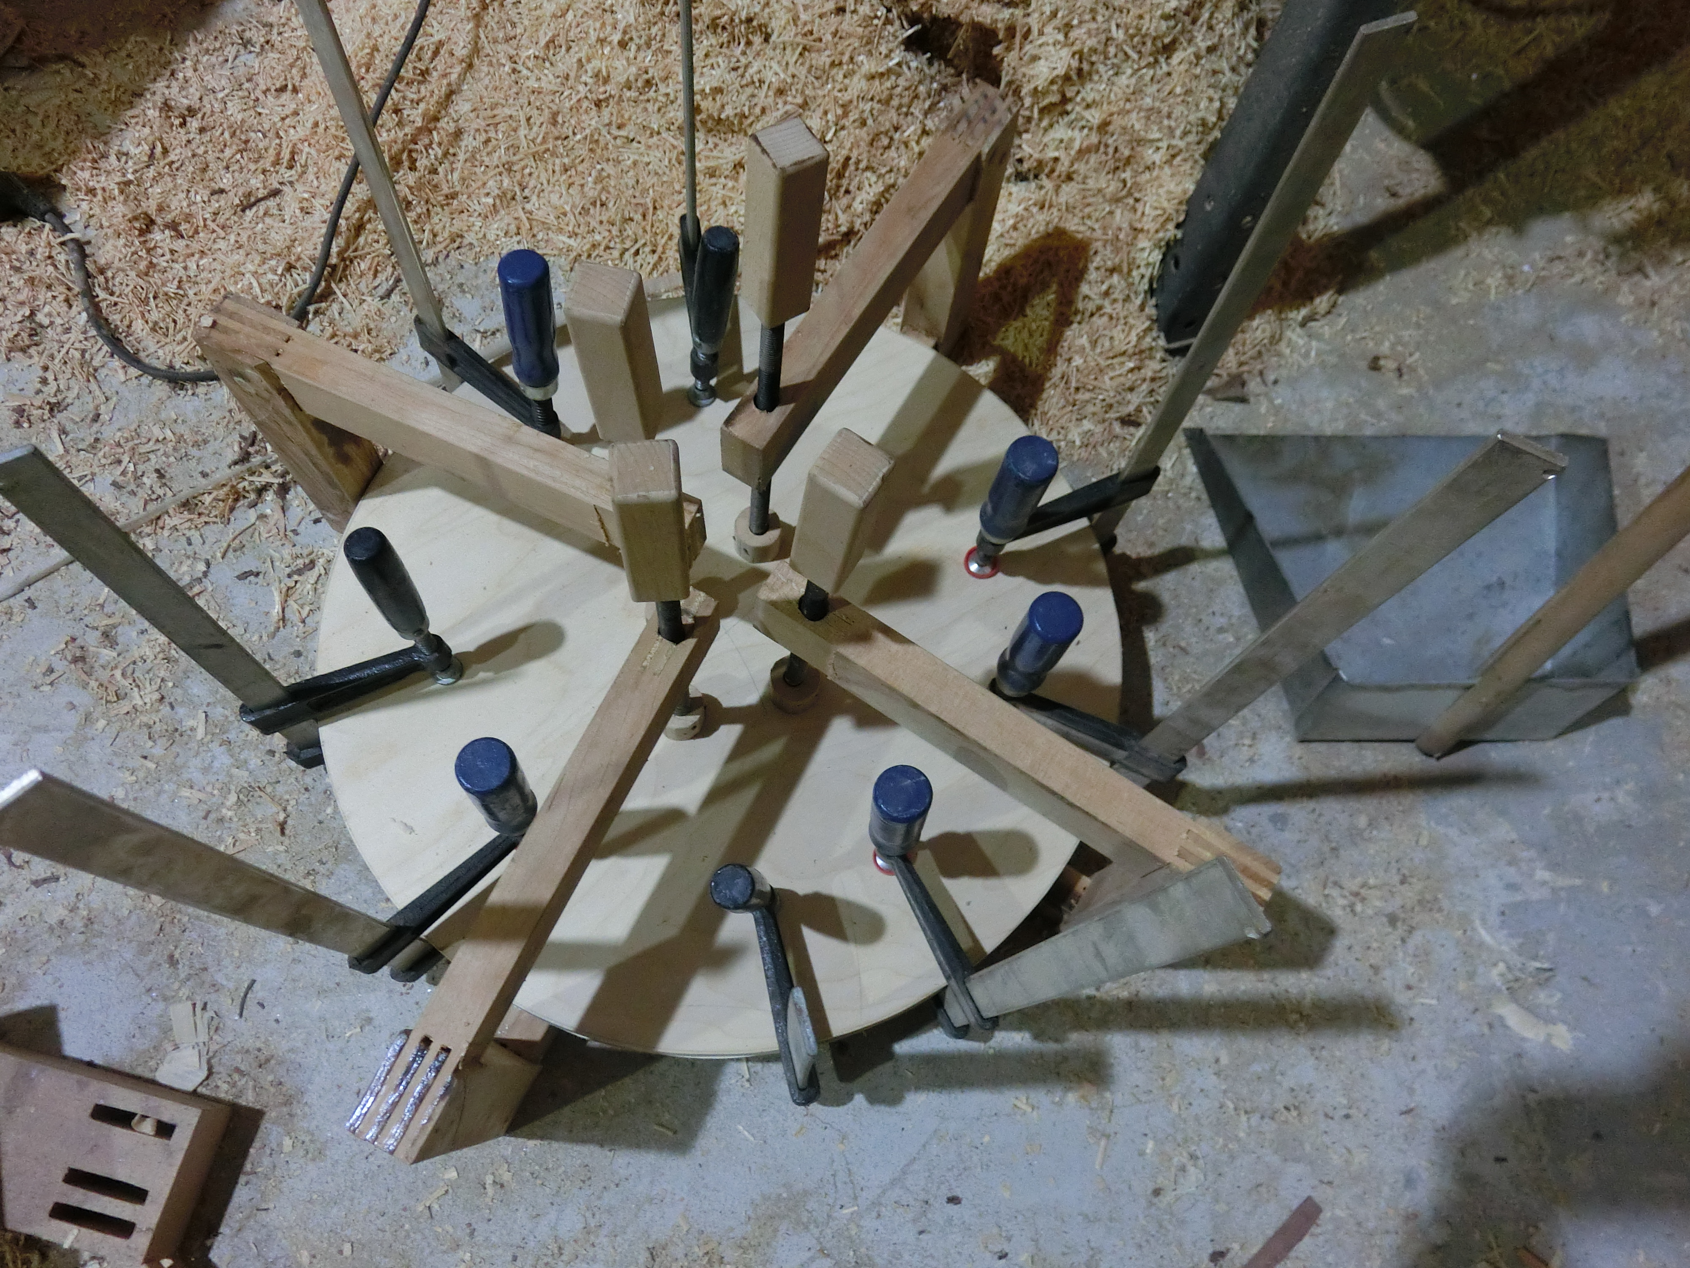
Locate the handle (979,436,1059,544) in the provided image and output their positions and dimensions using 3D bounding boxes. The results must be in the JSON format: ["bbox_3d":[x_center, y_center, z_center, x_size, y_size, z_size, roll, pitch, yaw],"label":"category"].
[{"bbox_3d":[0.114,-0.093,0.827,0.034,0.122,0.034,1,72,-3],"label":"handle"}]

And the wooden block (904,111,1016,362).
[{"bbox_3d":[0.089,-0.331,1.023,0.031,0.270,0.057,31,69,7],"label":"wooden block"}]

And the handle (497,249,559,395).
[{"bbox_3d":[-0.220,-0.215,0.859,0.034,0.122,0.034,3,69,-8],"label":"handle"}]

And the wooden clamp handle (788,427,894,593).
[{"bbox_3d":[-0.003,-0.058,0.606,0.029,0.115,0.029,34,72,5],"label":"wooden clamp handle"}]

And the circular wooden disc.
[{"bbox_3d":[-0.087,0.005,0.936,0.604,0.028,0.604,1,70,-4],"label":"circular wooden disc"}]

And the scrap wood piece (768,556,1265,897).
[{"bbox_3d":[0.099,0.070,0.755,0.350,0.058,0.031,33,71,4],"label":"scrap wood piece"}]

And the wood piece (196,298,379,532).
[{"bbox_3d":[-0.384,-0.142,0.904,0.057,0.292,0.031,22,71,3],"label":"wood piece"}]

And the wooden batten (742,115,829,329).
[{"bbox_3d":[-0.034,-0.218,0.660,0.029,0.115,0.029,-29,70,-19],"label":"wooden batten"}]

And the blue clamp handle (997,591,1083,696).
[{"bbox_3d":[0.124,0.012,0.808,0.034,0.122,0.034,2,69,-5],"label":"blue clamp handle"}]

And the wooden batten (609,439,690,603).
[{"bbox_3d":[-0.090,-0.050,0.576,0.029,0.115,0.029,-3,71,-6],"label":"wooden batten"}]

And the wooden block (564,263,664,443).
[{"bbox_3d":[-0.113,-0.136,0.607,0.029,0.115,0.029,10,71,1],"label":"wooden block"}]

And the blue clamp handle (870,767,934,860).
[{"bbox_3d":[0.034,0.114,0.758,0.034,0.122,0.034,0,67,0],"label":"blue clamp handle"}]

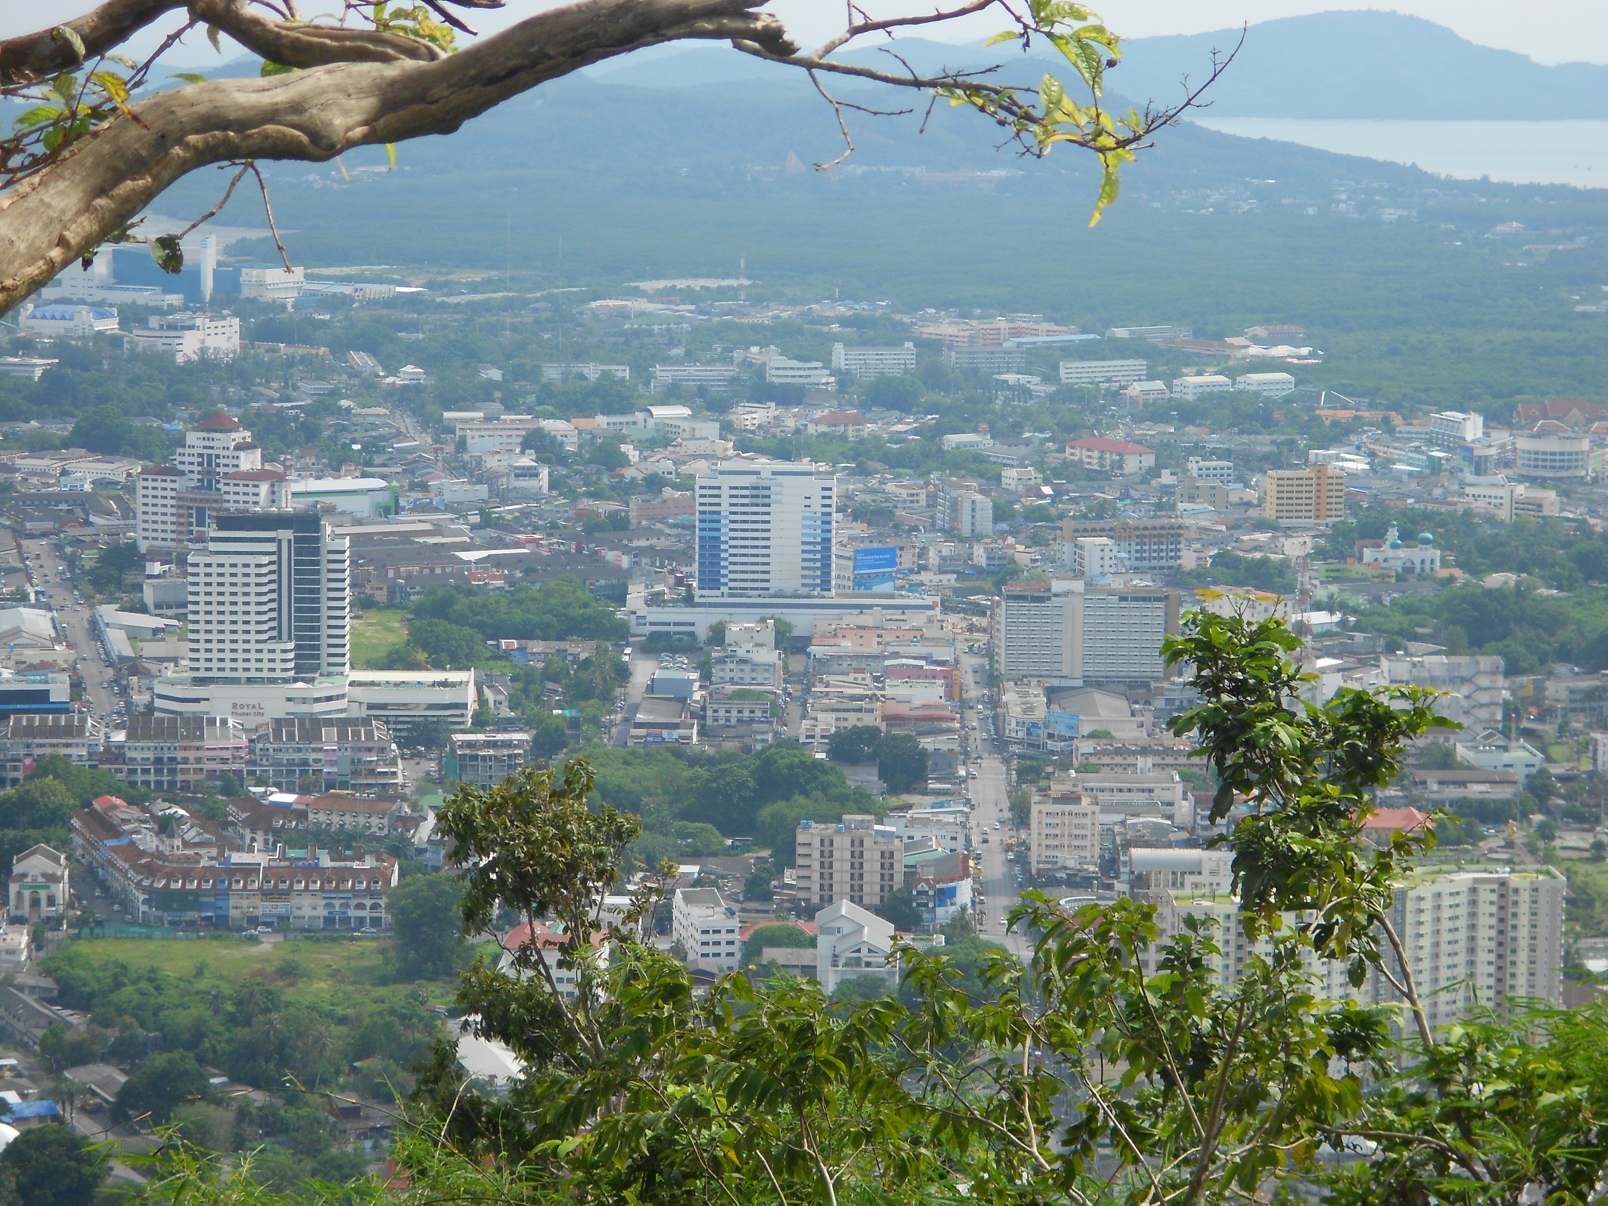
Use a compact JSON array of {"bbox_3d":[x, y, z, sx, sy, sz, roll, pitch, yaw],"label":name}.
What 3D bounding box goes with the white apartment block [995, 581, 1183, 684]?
[{"bbox_3d":[102.490,11.840,1649.560,64.000,37.500,19.000,1,7,1],"label":"white apartment block"}]

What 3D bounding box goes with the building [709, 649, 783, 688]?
[{"bbox_3d":[-20.170,24.100,1616.820,23.000,13.300,22.000,1,7,4],"label":"building"}]

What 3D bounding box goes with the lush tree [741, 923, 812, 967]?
[{"bbox_3d":[-6.430,86.420,1158.560,15.800,10.600,14.000,1,7,0],"label":"lush tree"}]

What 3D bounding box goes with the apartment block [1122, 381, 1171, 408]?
[{"bbox_3d":[212.460,-128.170,2835.490,21.000,16.000,13.500,-4,9,-33],"label":"apartment block"}]

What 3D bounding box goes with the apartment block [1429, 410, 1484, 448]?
[{"bbox_3d":[366.390,-95.650,2579.210,10.500,20.000,45.000,-2,8,-18],"label":"apartment block"}]

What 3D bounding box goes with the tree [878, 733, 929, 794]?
[{"bbox_3d":[30.740,49.700,1426.380,16.000,17.000,16.000,1,7,0],"label":"tree"}]

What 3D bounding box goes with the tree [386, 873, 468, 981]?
[{"bbox_3d":[-94.030,80.680,1147.170,19.500,23.000,18.500,1,7,0],"label":"tree"}]

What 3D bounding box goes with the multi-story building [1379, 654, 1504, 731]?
[{"bbox_3d":[212.500,31.350,1528.860,38.500,26.000,18.000,1,7,1],"label":"multi-story building"}]

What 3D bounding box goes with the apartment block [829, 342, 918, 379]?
[{"bbox_3d":[47.210,-163.150,3093.220,55.000,21.000,15.000,0,7,-8],"label":"apartment block"}]

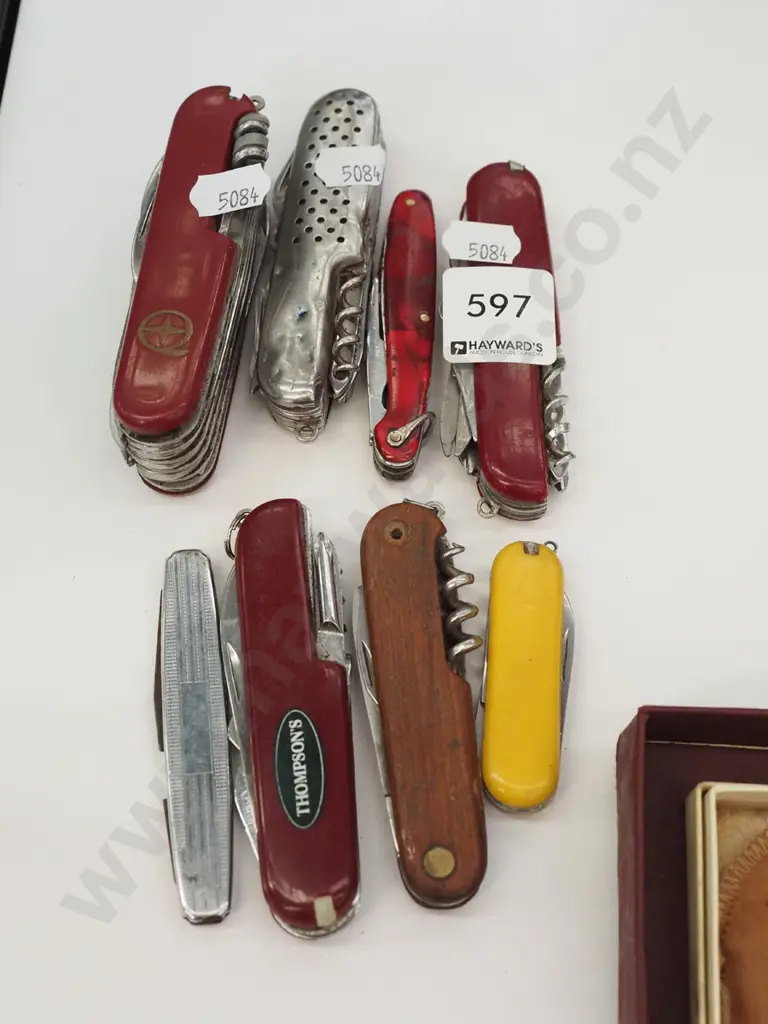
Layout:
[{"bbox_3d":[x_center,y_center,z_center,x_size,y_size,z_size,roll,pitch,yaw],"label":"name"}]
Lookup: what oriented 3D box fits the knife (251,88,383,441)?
[{"bbox_3d":[-0.014,-0.060,0.367,0.025,0.022,0.093,7,66,4],"label":"knife"}]

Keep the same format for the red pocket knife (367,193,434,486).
[{"bbox_3d":[0.005,-0.042,0.354,0.016,0.011,0.071,2,70,2],"label":"red pocket knife"}]

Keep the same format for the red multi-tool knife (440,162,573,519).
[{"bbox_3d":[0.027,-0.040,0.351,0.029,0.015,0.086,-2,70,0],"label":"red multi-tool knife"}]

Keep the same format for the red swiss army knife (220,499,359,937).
[{"bbox_3d":[-0.019,0.042,0.322,0.026,0.015,0.091,-6,70,-1],"label":"red swiss army knife"}]

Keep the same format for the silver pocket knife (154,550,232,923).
[{"bbox_3d":[-0.040,0.046,0.325,0.015,0.007,0.079,-5,70,-1],"label":"silver pocket knife"}]

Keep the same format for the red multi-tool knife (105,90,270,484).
[{"bbox_3d":[-0.045,-0.054,0.358,0.027,0.035,0.095,7,66,4],"label":"red multi-tool knife"}]

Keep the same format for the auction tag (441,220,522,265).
[{"bbox_3d":[0.023,-0.064,0.365,0.019,0.001,0.011,6,65,3],"label":"auction tag"}]

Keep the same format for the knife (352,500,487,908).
[{"bbox_3d":[0.009,0.039,0.323,0.026,0.014,0.086,-5,70,-1],"label":"knife"}]

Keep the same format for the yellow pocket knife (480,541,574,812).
[{"bbox_3d":[0.031,0.034,0.330,0.020,0.010,0.060,4,65,2],"label":"yellow pocket knife"}]

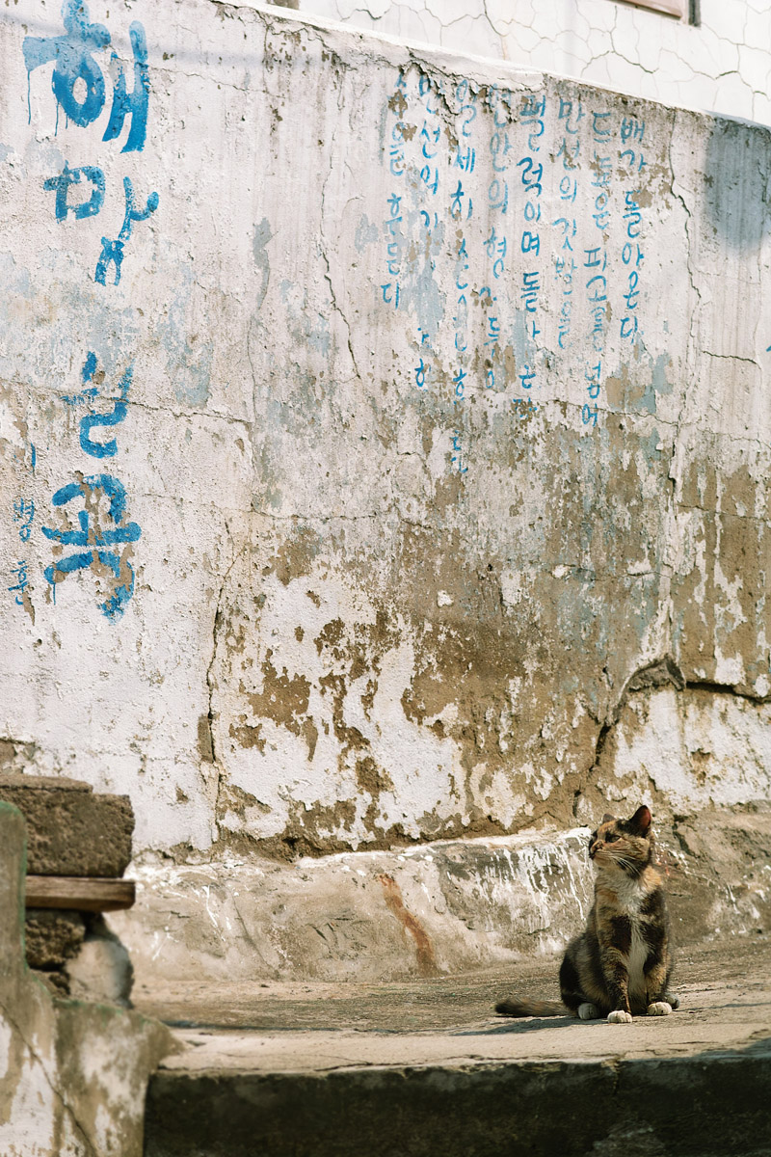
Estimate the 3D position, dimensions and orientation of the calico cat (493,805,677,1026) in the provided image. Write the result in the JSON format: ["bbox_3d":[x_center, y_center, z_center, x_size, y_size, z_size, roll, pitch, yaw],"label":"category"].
[{"bbox_3d":[0.363,0.606,7.660,0.335,0.390,0.280,0,1,-20],"label":"calico cat"}]

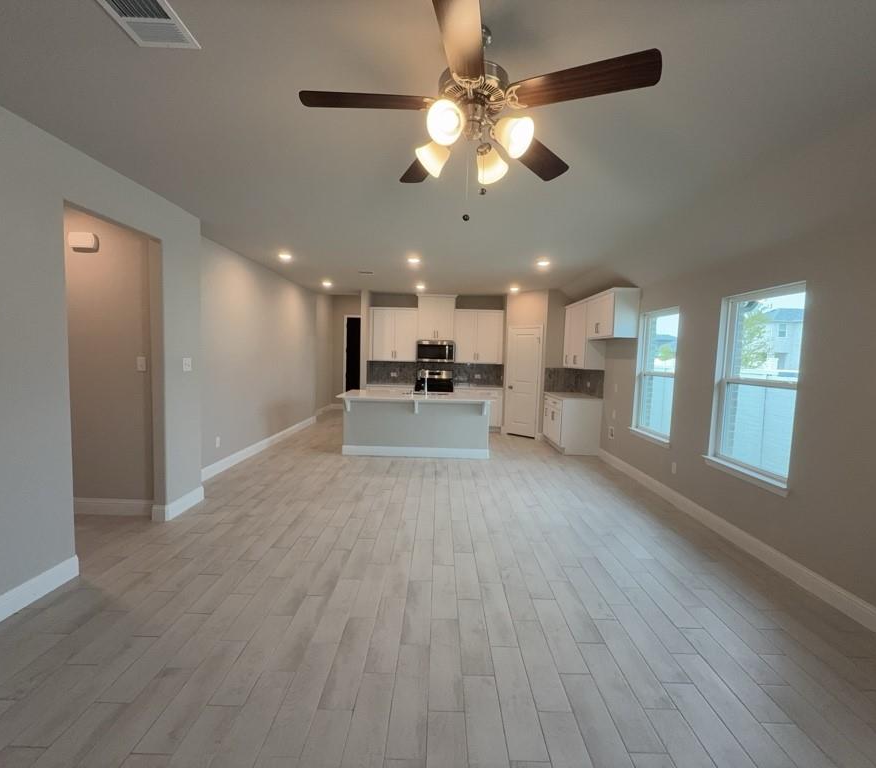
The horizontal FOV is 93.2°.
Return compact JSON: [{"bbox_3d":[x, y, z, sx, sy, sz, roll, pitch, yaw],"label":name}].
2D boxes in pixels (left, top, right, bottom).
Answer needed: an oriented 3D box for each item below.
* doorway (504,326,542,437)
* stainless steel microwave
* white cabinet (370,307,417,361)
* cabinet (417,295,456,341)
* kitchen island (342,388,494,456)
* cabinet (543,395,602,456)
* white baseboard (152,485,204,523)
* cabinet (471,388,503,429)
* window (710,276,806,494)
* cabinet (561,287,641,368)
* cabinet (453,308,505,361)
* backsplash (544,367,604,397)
[{"bbox_3d":[1.691,-0.033,8.108,0.120,2.140,0.790,-2,6,-45],"label":"doorway"},{"bbox_3d":[-0.039,-0.679,8.749,0.770,0.440,0.410,2,4,0],"label":"stainless steel microwave"},{"bbox_3d":[-0.929,-1.025,8.771,1.010,1.105,0.330,2,4,0],"label":"white cabinet"},{"bbox_3d":[-0.025,-1.359,8.733,0.800,0.900,0.350,2,4,0],"label":"cabinet"},{"bbox_3d":[-0.307,0.629,6.535,2.350,0.920,1.210,2,4,0],"label":"kitchen island"},{"bbox_3d":[2.301,0.666,7.169,0.640,0.910,1.160,2,4,0],"label":"cabinet"},{"bbox_3d":[-2.476,1.133,3.977,0.145,0.140,0.570,2,4,0],"label":"white baseboard"},{"bbox_3d":[0.966,0.520,8.720,0.690,0.910,0.620,2,4,0],"label":"cabinet"},{"bbox_3d":[2.670,0.001,3.482,0.130,1.525,0.920,2,4,0],"label":"window"},{"bbox_3d":[2.486,-0.772,6.553,0.350,1.105,2.150,2,4,0],"label":"cabinet"},{"bbox_3d":[0.860,-0.972,8.764,1.010,1.105,0.330,2,4,0],"label":"cabinet"},{"bbox_3d":[2.316,-0.031,7.146,0.650,0.465,1.170,2,4,0],"label":"backsplash"}]

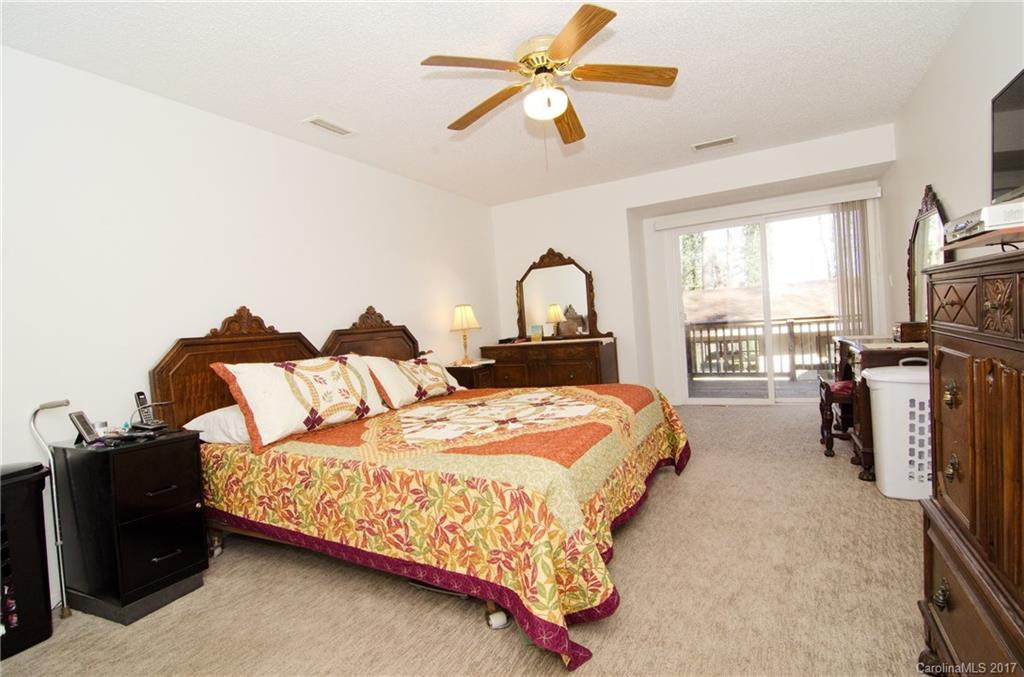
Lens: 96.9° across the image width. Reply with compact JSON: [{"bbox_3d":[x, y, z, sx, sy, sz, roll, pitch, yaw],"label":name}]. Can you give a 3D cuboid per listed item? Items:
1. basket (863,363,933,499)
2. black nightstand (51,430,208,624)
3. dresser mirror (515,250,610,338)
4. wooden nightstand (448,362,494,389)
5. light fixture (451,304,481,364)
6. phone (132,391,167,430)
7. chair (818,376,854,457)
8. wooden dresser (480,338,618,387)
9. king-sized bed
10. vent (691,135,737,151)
[{"bbox_3d":[2.205,0.510,2.499,0.440,0.730,0.350,-2,3,30],"label":"basket"},{"bbox_3d":[-1.693,0.808,2.059,0.455,0.730,0.345,-2,3,30],"label":"black nightstand"},{"bbox_3d":[0.504,-0.483,4.874,1.110,0.980,0.090,-2,3,30],"label":"dresser mirror"},{"bbox_3d":[-0.400,0.618,4.385,0.390,0.700,0.440,-2,3,30],"label":"wooden nightstand"},{"bbox_3d":[-0.464,-0.018,4.342,0.290,0.580,0.290,-4,3,0],"label":"light fixture"},{"bbox_3d":[-1.688,0.327,2.138,0.160,0.180,0.100,-2,3,30],"label":"phone"},{"bbox_3d":[2.486,0.552,3.296,0.420,0.530,0.420,-2,3,30],"label":"chair"},{"bbox_3d":[0.398,0.461,4.799,1.330,0.860,0.530,-2,3,30],"label":"wooden dresser"},{"bbox_3d":[-0.355,0.393,2.664,2.200,1.310,2.060,-2,3,30],"label":"king-sized bed"},{"bbox_3d":[1.652,-1.583,3.721,0.330,0.020,0.170,-2,3,30],"label":"vent"}]

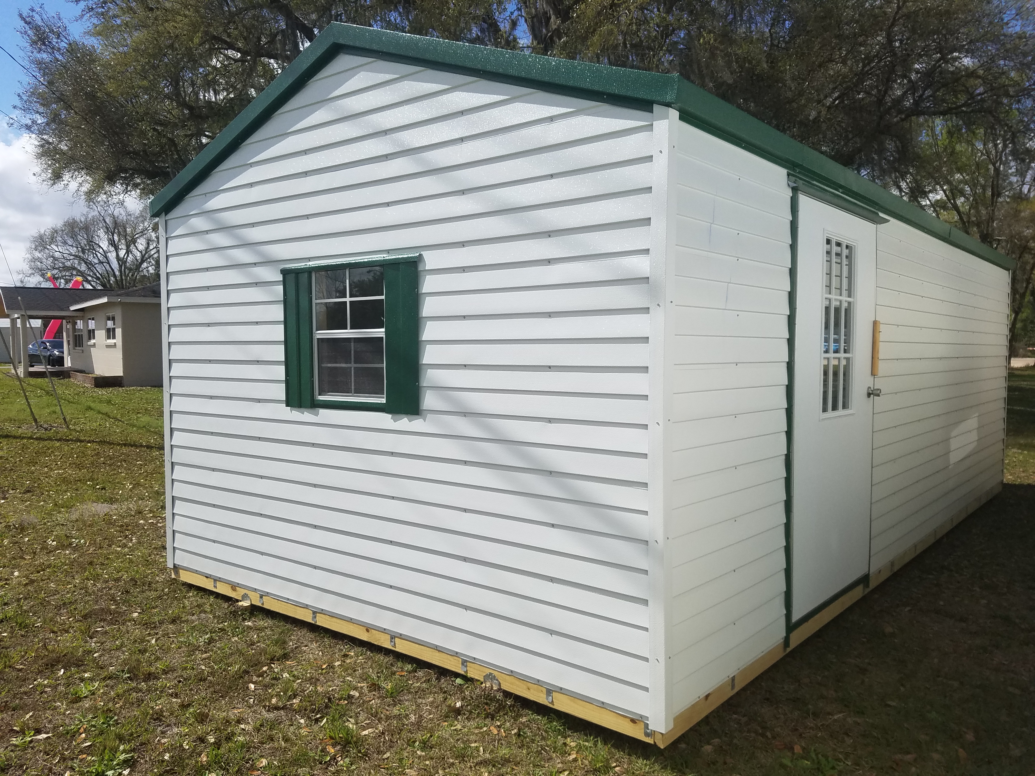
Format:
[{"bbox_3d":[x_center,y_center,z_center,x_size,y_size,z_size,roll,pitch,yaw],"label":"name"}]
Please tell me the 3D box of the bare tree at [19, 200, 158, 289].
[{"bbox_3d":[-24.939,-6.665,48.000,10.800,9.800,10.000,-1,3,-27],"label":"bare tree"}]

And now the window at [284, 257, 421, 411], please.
[{"bbox_3d":[-0.810,-0.263,3.798,1.020,0.710,0.070,2,4,40],"label":"window"}]

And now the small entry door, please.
[{"bbox_3d":[1.627,0.088,3.984,0.060,1.970,1.120,2,4,41],"label":"small entry door"}]

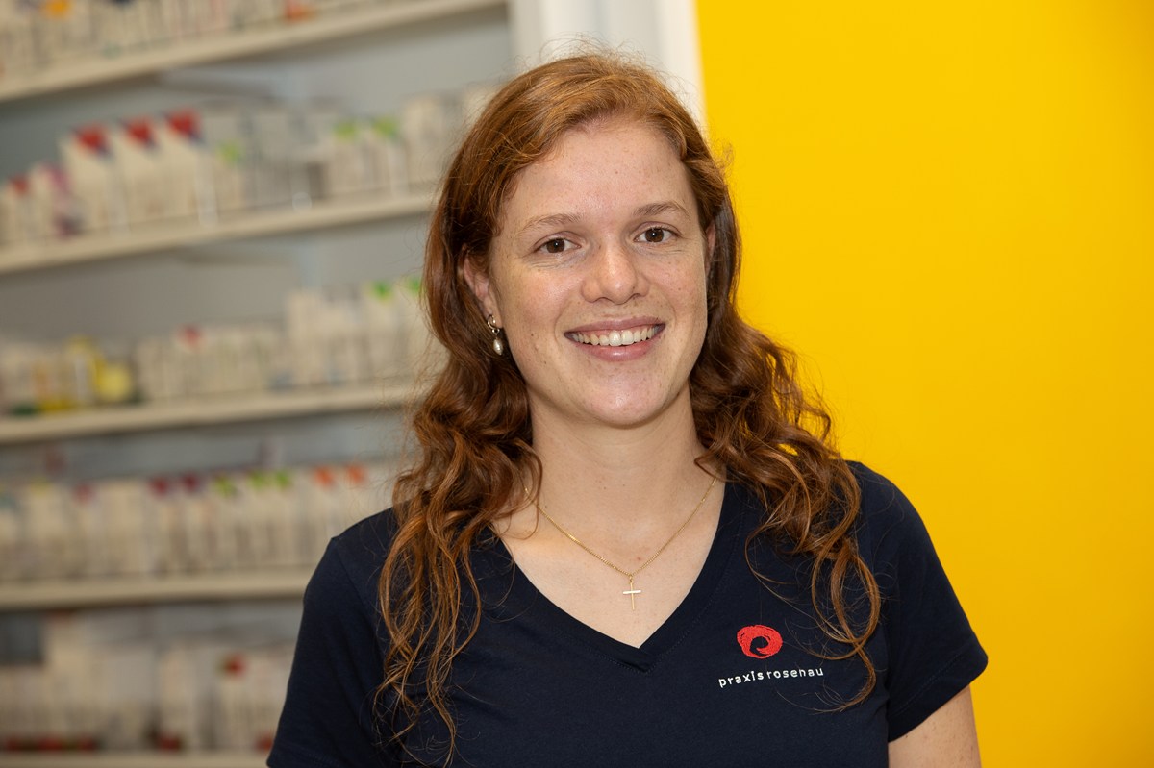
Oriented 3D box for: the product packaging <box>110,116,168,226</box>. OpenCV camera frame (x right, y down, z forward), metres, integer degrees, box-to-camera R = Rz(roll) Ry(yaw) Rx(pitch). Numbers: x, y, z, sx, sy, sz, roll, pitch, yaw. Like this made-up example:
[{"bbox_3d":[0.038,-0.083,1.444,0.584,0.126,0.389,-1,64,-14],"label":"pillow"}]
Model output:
[{"bbox_3d":[-0.503,-0.253,4.629,0.078,0.121,0.045,-5,0,42],"label":"product packaging"}]

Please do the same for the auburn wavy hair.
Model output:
[{"bbox_3d":[0.024,0.011,2.550,0.312,0.443,0.240,-5,0,-7],"label":"auburn wavy hair"}]

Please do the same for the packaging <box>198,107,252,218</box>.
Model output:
[{"bbox_3d":[-0.393,-0.258,4.531,0.070,0.120,0.045,-5,0,42],"label":"packaging"}]

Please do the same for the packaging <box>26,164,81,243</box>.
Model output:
[{"bbox_3d":[-0.618,-0.222,4.734,0.075,0.087,0.045,-5,0,42],"label":"packaging"}]

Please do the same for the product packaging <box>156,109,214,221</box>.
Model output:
[{"bbox_3d":[-0.443,-0.257,4.576,0.076,0.121,0.045,-5,0,42],"label":"product packaging"}]

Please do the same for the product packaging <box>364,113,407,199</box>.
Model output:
[{"bbox_3d":[-0.200,-0.255,4.356,0.056,0.085,0.040,-5,0,42],"label":"product packaging"}]

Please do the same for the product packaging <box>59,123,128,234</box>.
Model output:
[{"bbox_3d":[-0.564,-0.247,4.684,0.087,0.123,0.045,-5,0,42],"label":"product packaging"}]

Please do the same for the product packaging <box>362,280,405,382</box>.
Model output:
[{"bbox_3d":[-0.204,-0.061,4.376,0.054,0.108,0.040,-5,0,42],"label":"product packaging"}]

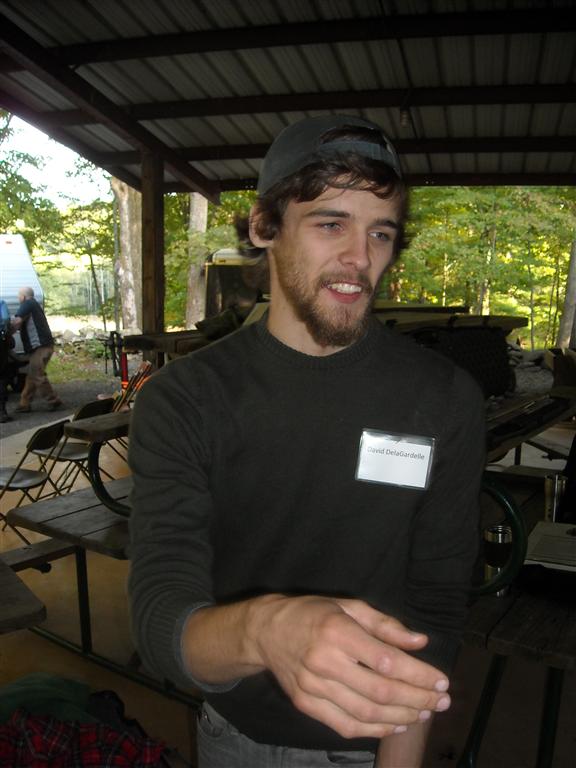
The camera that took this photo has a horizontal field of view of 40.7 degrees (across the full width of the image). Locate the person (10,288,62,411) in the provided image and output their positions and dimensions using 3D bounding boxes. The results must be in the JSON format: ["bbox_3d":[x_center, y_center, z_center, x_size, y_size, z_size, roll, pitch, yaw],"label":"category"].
[{"bbox_3d":[-3.490,-0.475,10.800,0.650,1.710,0.520,2,6,12],"label":"person"}]

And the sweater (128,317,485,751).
[{"bbox_3d":[0.020,0.193,1.005,0.490,0.570,0.410,0,6,-10],"label":"sweater"}]

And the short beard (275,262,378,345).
[{"bbox_3d":[0.043,-0.092,0.910,0.125,0.105,0.090,6,5,-26],"label":"short beard"}]

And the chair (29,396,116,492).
[{"bbox_3d":[-1.681,0.527,6.100,0.500,0.770,0.460,0,6,-3],"label":"chair"}]

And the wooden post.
[{"bbox_3d":[-1.291,-0.715,7.400,0.150,2.980,0.150,2,6,14],"label":"wooden post"}]

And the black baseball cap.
[{"bbox_3d":[0.037,-0.266,0.985,0.175,0.145,0.260,11,-9,-24],"label":"black baseball cap"}]

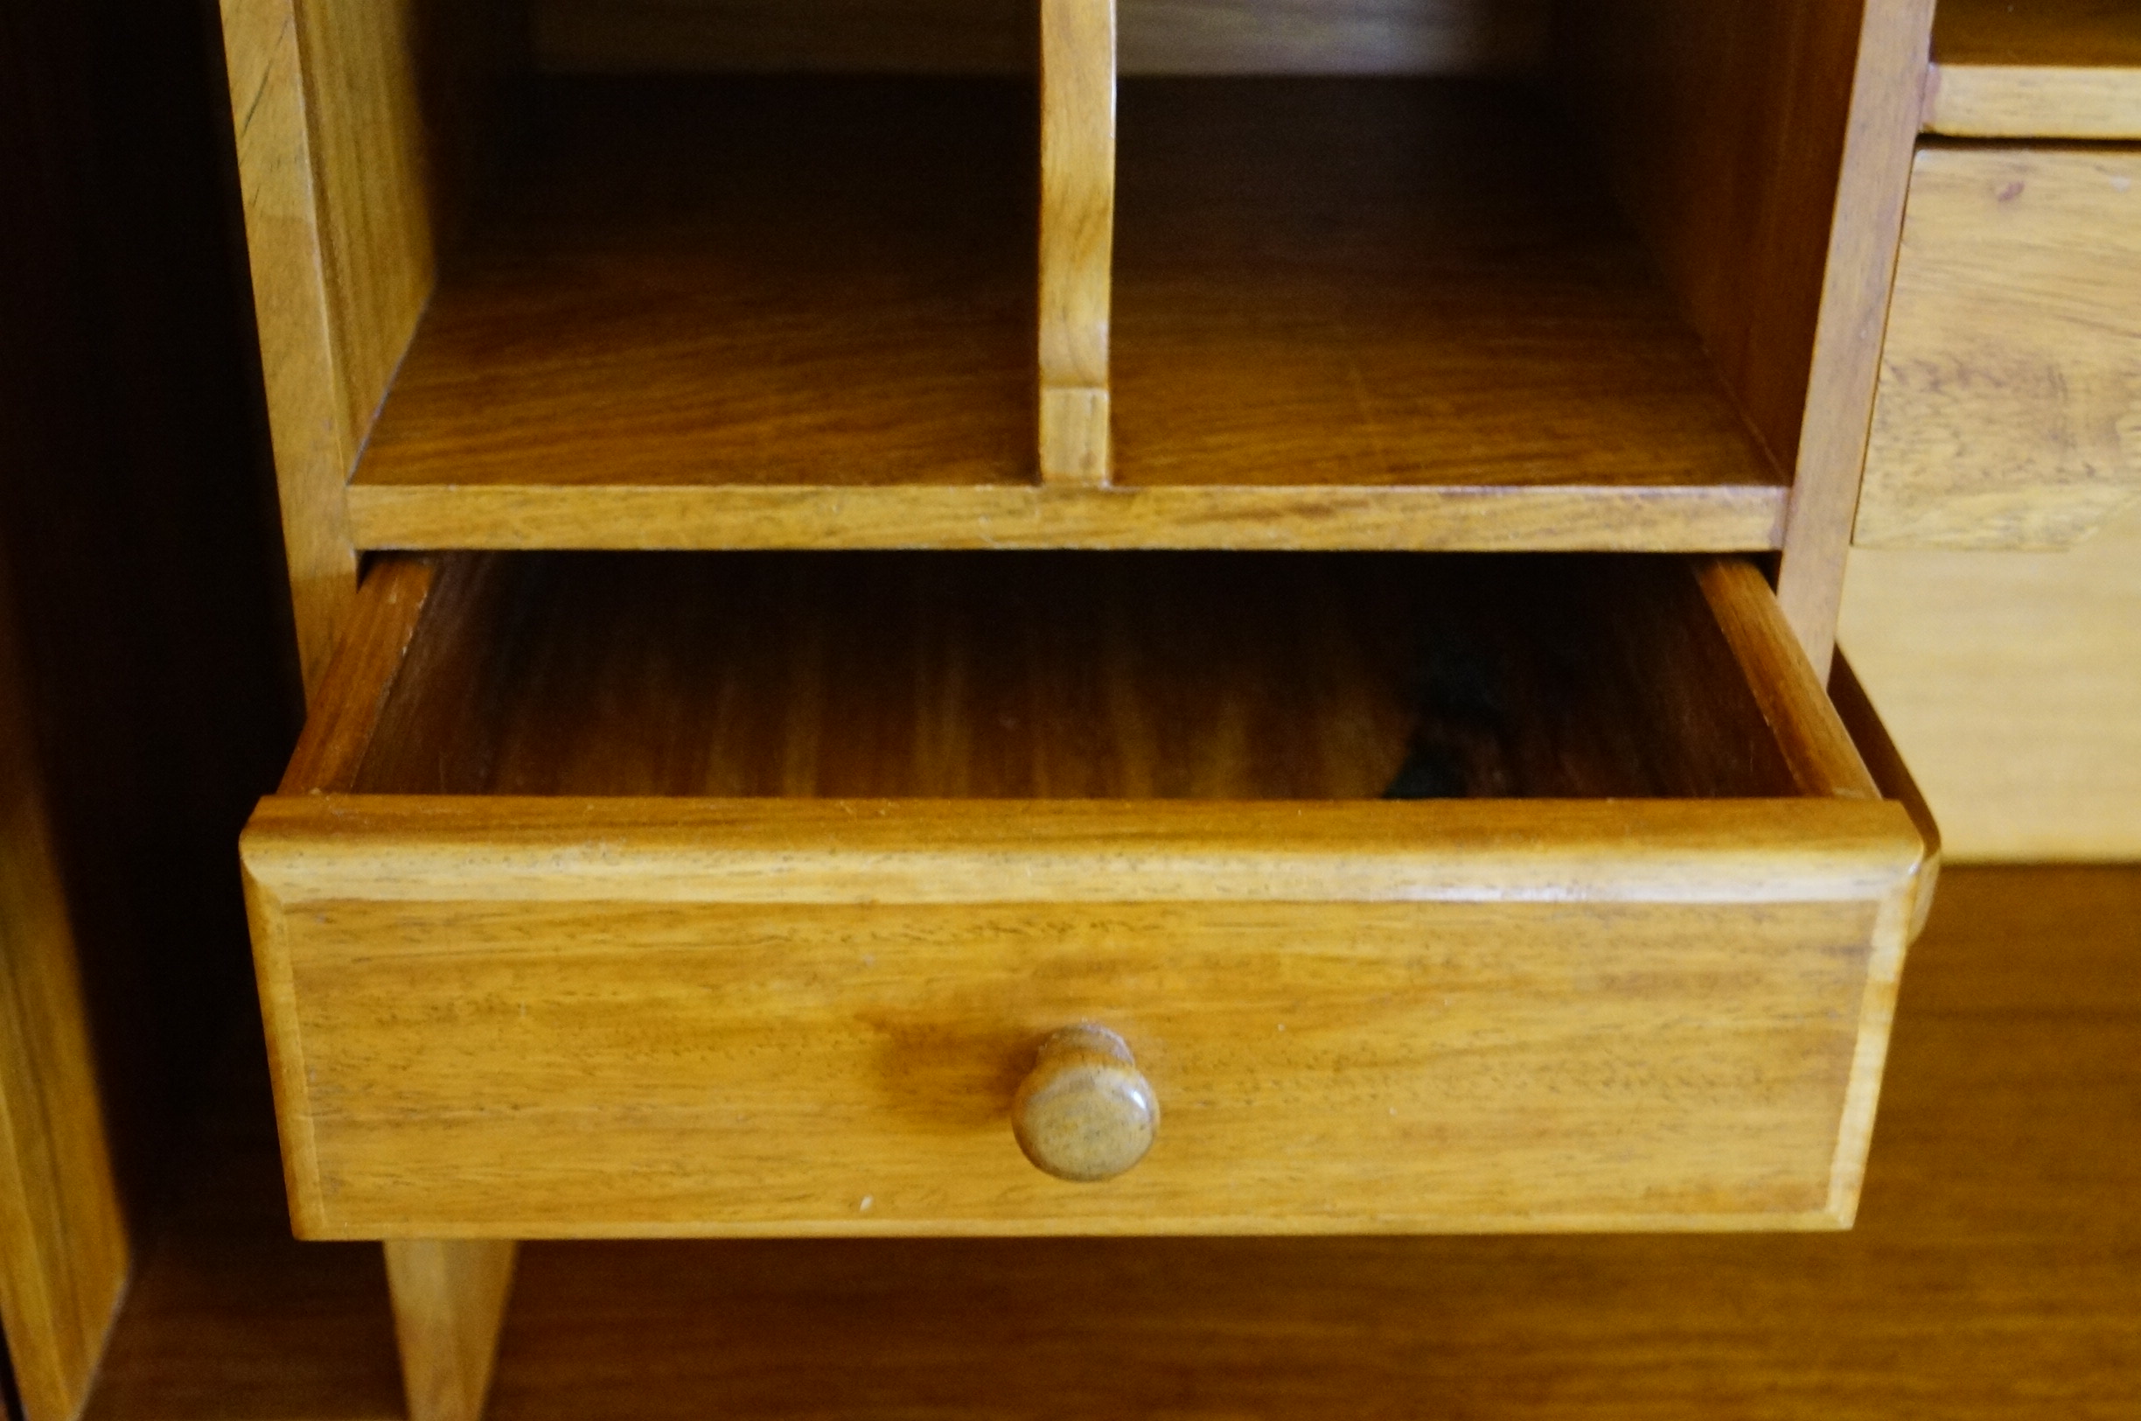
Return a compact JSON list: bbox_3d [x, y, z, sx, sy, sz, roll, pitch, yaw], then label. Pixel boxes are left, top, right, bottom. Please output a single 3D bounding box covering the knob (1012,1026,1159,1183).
[{"bbox_3d":[0.003,0.080,0.546,0.030,0.030,0.026,0,29,-2],"label":"knob"}]

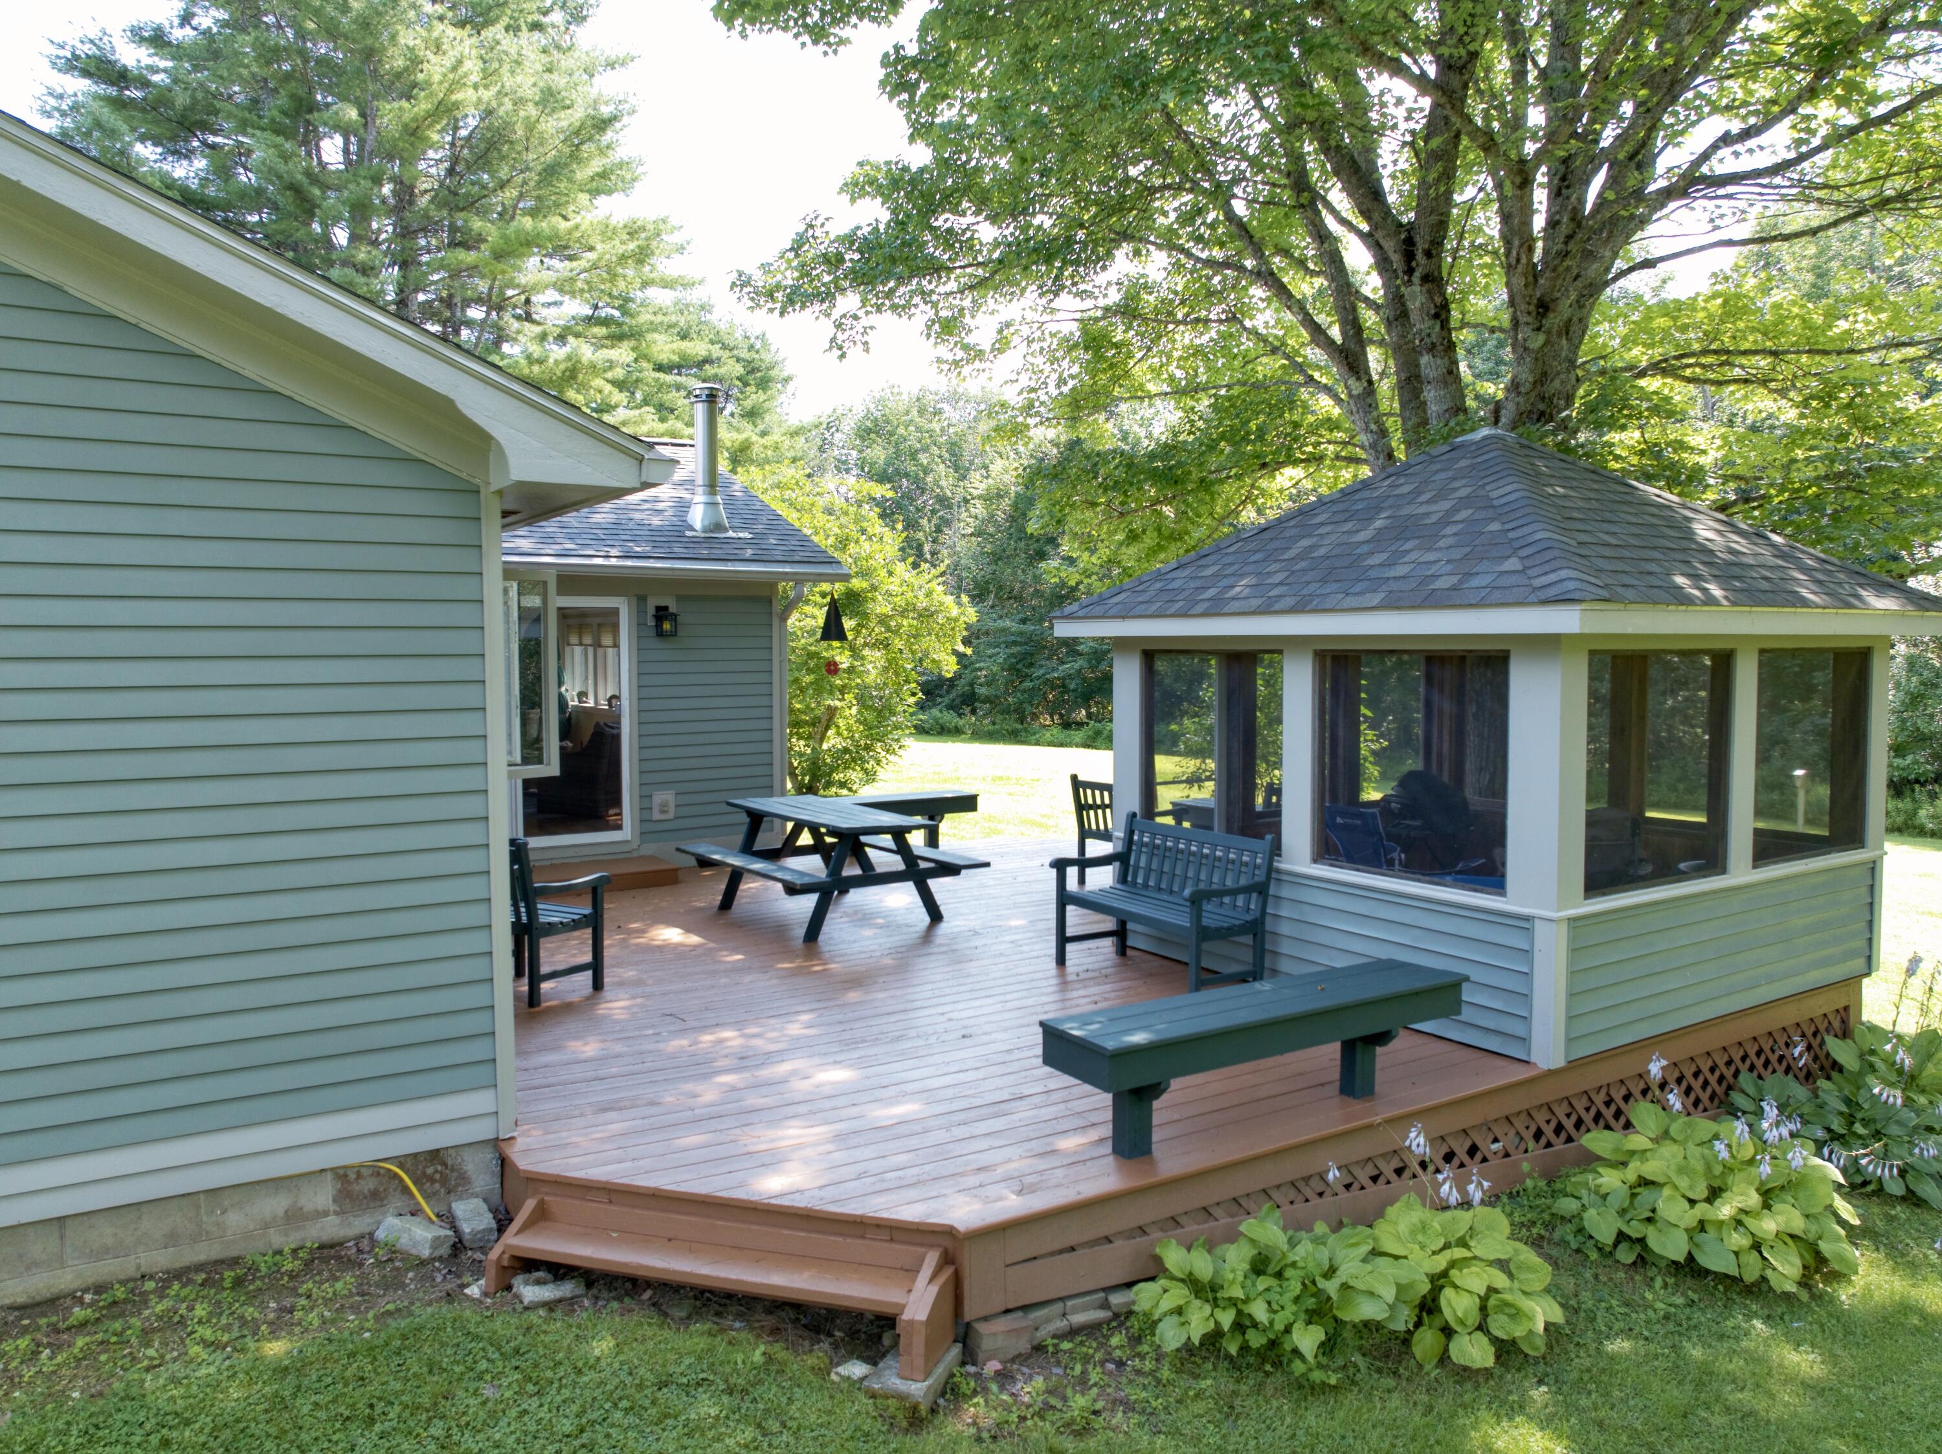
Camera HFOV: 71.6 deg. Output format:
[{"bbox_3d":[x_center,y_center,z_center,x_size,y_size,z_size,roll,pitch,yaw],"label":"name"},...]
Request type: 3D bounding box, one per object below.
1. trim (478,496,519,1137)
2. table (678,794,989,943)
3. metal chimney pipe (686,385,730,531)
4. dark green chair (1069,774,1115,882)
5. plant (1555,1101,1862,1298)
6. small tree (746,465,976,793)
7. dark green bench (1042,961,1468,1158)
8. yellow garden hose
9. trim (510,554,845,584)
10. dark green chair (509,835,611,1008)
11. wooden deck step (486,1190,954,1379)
[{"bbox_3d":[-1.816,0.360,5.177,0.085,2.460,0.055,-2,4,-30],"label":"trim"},{"bbox_3d":[-1.015,0.966,9.507,1.450,0.745,1.840,-3,4,-35],"label":"table"},{"bbox_3d":[-2.369,-2.347,11.956,0.370,1.360,0.380,-3,4,-37],"label":"metal chimney pipe"},{"bbox_3d":[1.223,0.813,10.559,0.620,0.900,0.630,-3,5,-39],"label":"dark green chair"},{"bbox_3d":[2.987,1.921,5.548,1.150,0.500,1.000,-3,4,-33],"label":"plant"},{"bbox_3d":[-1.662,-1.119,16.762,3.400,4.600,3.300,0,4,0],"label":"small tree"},{"bbox_3d":[1.180,1.330,5.371,1.910,0.475,0.430,-3,4,-33],"label":"dark green bench"},{"bbox_3d":[-2.156,1.734,5.006,0.340,0.260,0.070,-2,4,-30],"label":"yellow garden hose"},{"bbox_3d":[-2.442,-1.274,10.995,3.350,0.140,0.130,-3,4,-37],"label":"trim"},{"bbox_3d":[-2.449,1.022,7.465,0.650,0.900,0.620,2,4,33],"label":"dark green chair"},{"bbox_3d":[-0.850,1.849,4.527,1.620,0.280,0.310,1,4,17],"label":"wooden deck step"}]

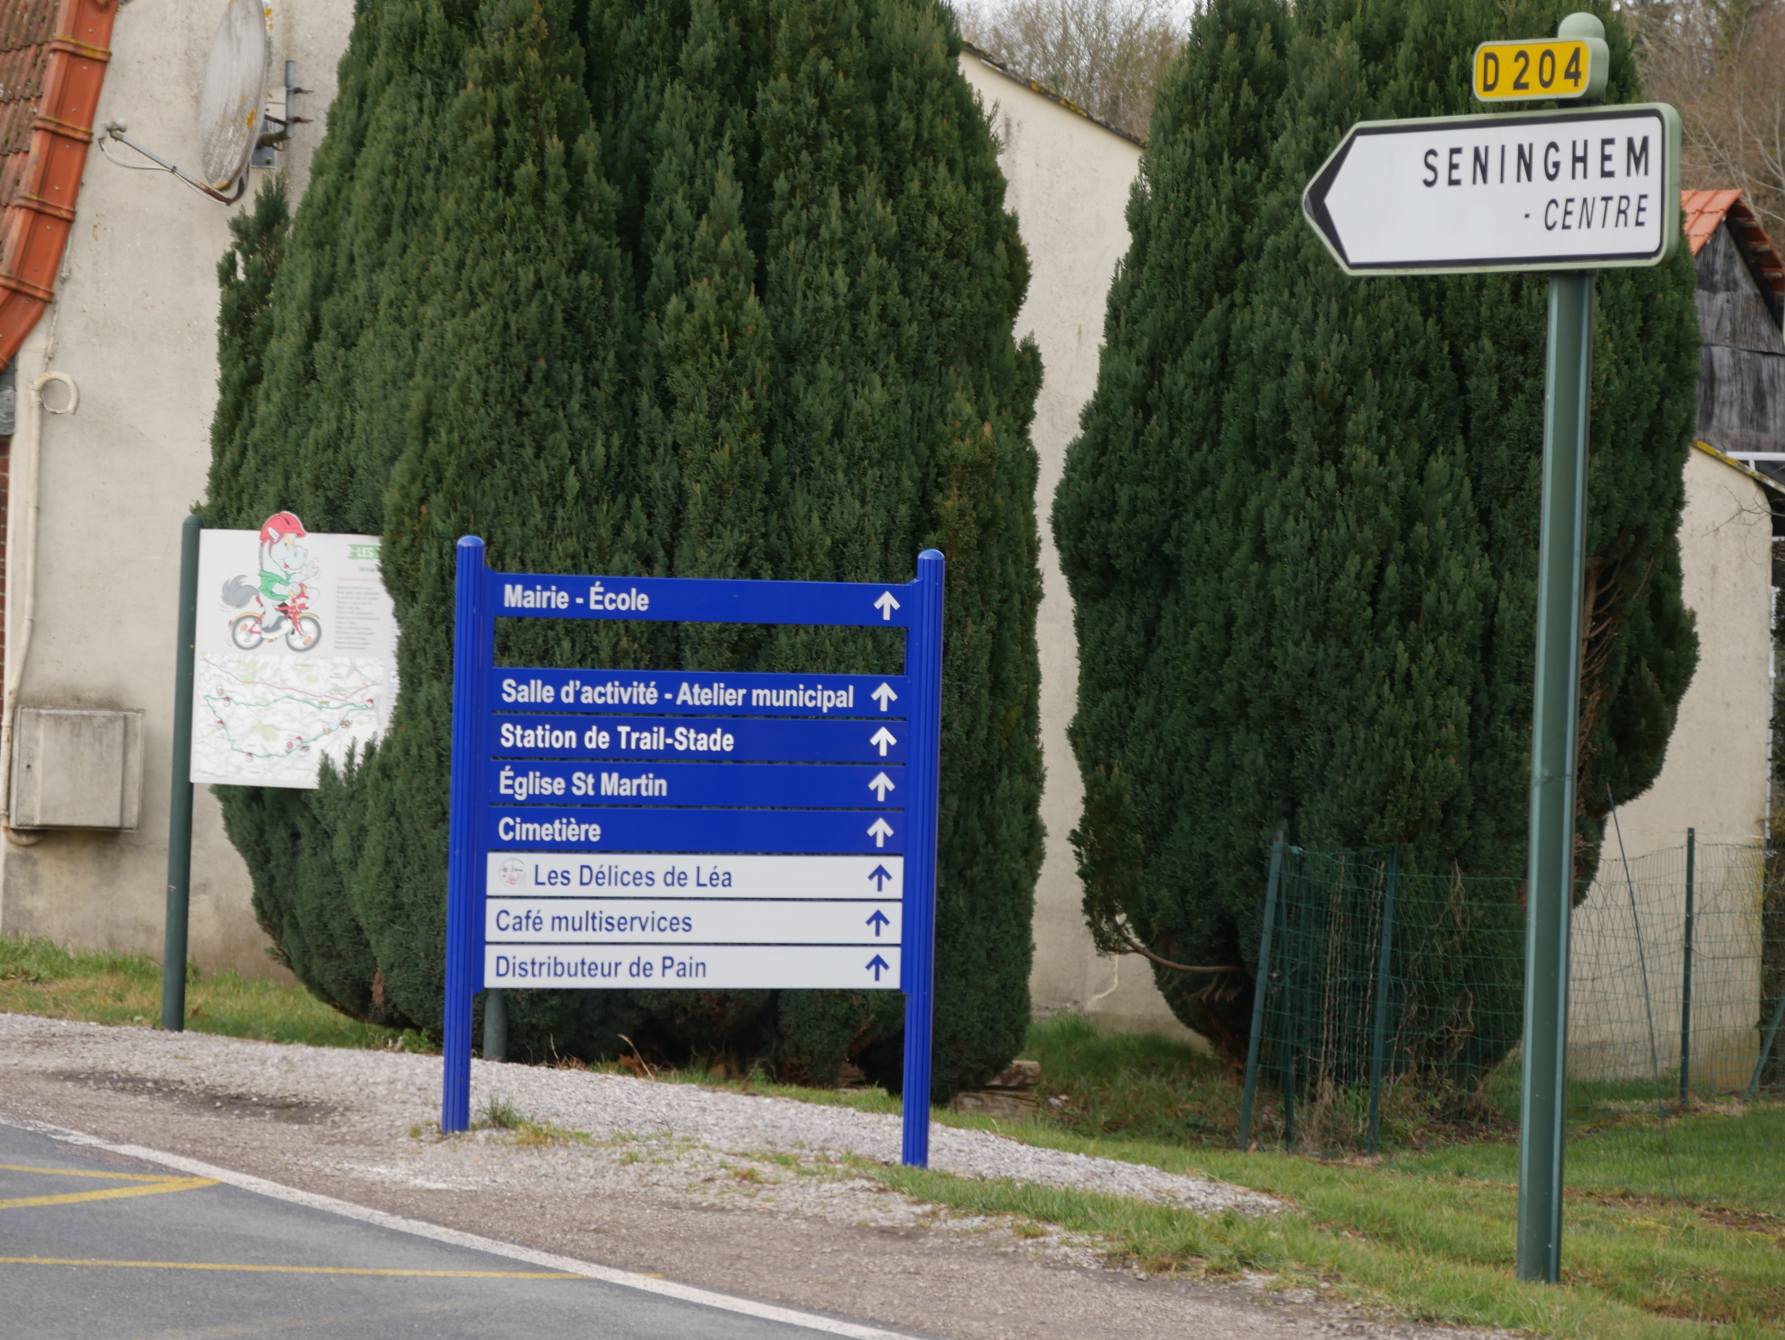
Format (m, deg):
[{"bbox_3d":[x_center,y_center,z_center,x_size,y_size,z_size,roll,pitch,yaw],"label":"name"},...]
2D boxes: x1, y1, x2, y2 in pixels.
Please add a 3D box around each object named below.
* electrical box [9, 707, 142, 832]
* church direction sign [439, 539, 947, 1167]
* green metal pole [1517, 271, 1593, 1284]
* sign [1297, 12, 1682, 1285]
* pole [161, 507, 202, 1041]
[{"bbox_3d":[-3.355,0.408,31.000,0.500,0.500,0.200,2,0,14],"label":"electrical box"},{"bbox_3d":[-0.558,0.530,21.490,1.525,1.785,0.085,1,0,-26],"label":"church direction sign"},{"bbox_3d":[1.694,0.188,19.200,0.114,2.750,0.114,2,0,0],"label":"green metal pole"},{"bbox_3d":[1.467,-0.067,19.500,0.180,3.240,1.580,2,0,-32],"label":"sign"},{"bbox_3d":[-2.598,0.381,27.600,0.076,1.890,0.076,2,0,0],"label":"pole"}]

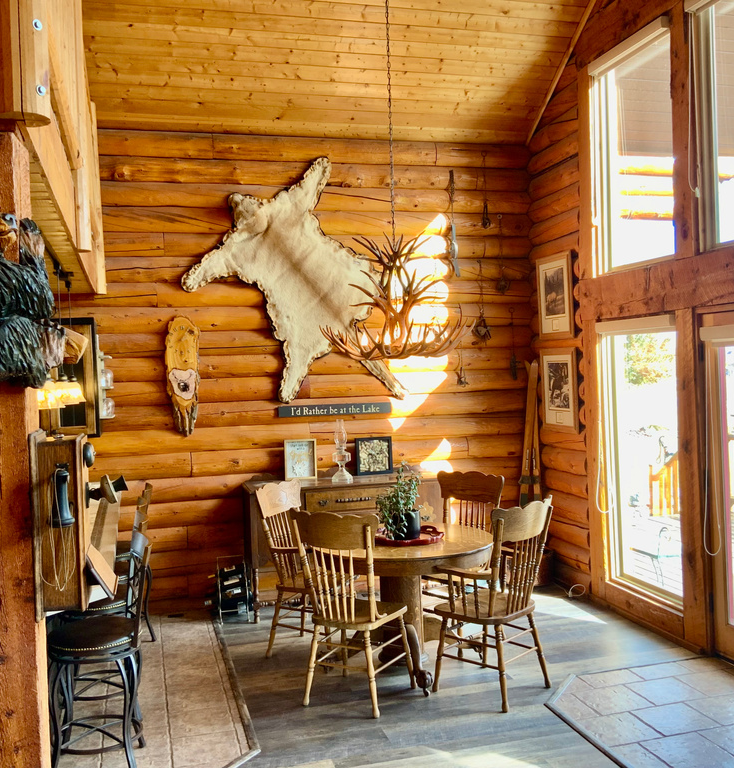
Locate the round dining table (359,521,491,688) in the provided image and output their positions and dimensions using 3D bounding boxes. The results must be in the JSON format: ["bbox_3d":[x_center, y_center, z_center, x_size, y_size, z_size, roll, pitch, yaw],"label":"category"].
[{"bbox_3d":[0.229,1.343,5.308,1.130,0.760,1.130,-2,1,0],"label":"round dining table"}]

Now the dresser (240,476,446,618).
[{"bbox_3d":[-0.171,1.207,6.702,1.520,1.020,0.550,-2,1,-15],"label":"dresser"}]

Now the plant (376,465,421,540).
[{"bbox_3d":[0.193,0.718,5.242,0.270,0.455,0.260,-2,1,0],"label":"plant"}]

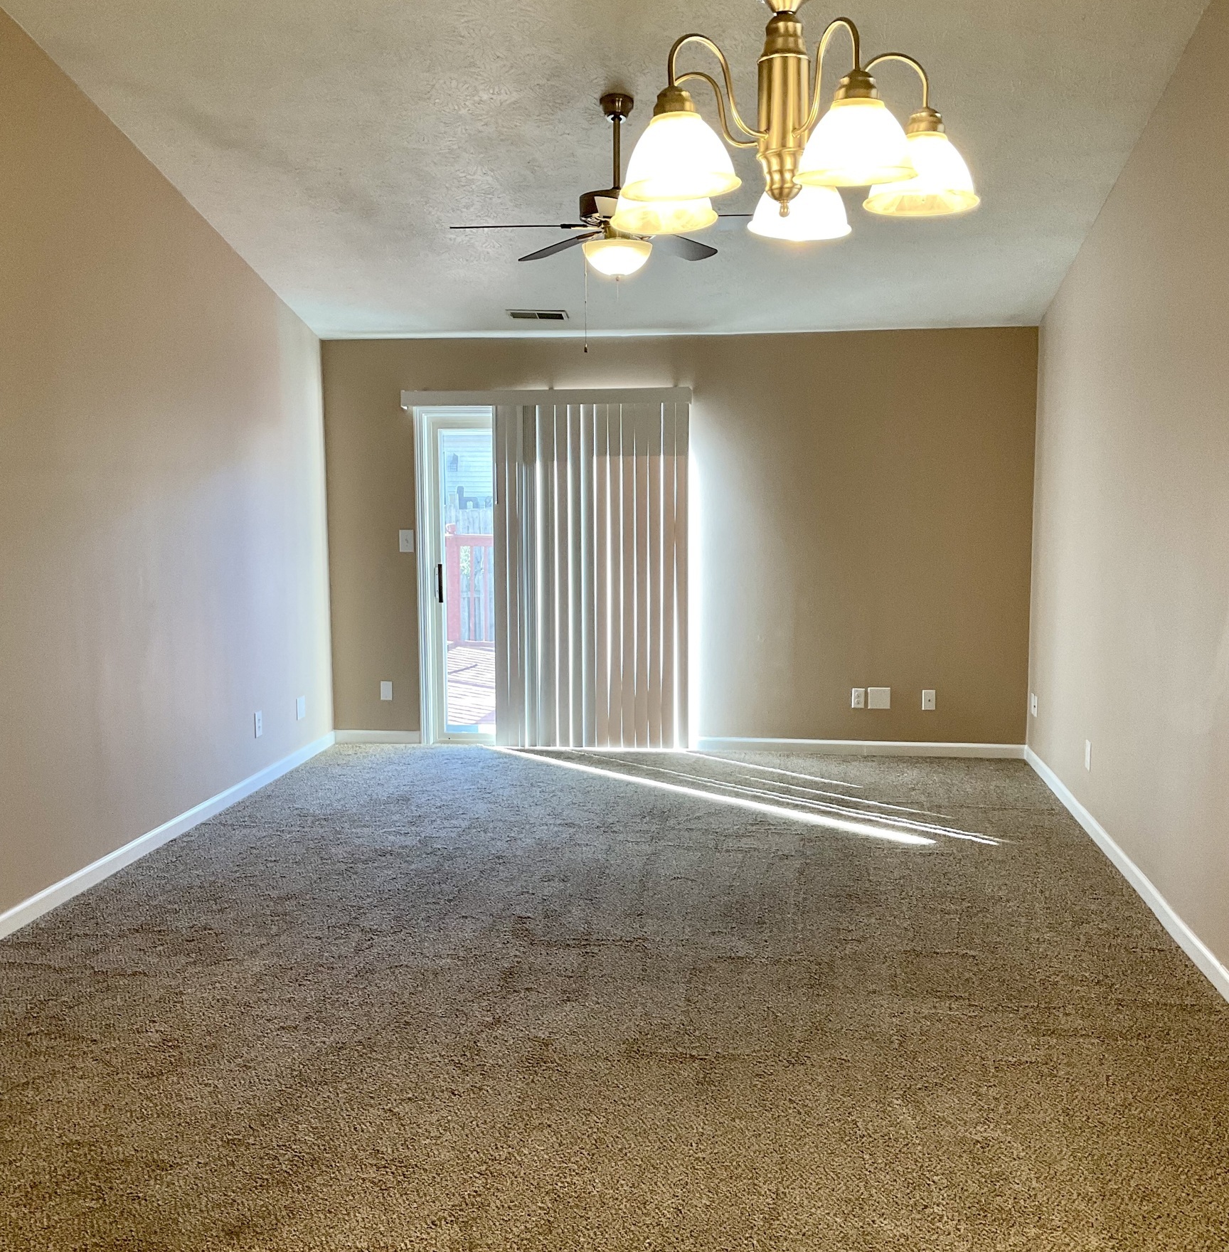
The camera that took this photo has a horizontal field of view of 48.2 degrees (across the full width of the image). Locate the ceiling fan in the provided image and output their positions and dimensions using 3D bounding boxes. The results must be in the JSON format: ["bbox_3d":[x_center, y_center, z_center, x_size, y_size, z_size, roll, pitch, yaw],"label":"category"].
[{"bbox_3d":[0.005,-1.694,5.268,1.300,0.700,1.260,1,6,7],"label":"ceiling fan"}]

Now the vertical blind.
[{"bbox_3d":[-0.132,-0.302,8.046,1.151,2.045,0.090,1,6,7],"label":"vertical blind"}]

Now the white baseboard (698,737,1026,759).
[{"bbox_3d":[1.430,0.717,8.031,1.903,0.082,0.015,1,6,7],"label":"white baseboard"}]

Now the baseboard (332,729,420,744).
[{"bbox_3d":[-1.450,0.682,8.387,0.548,0.082,0.015,1,6,7],"label":"baseboard"}]

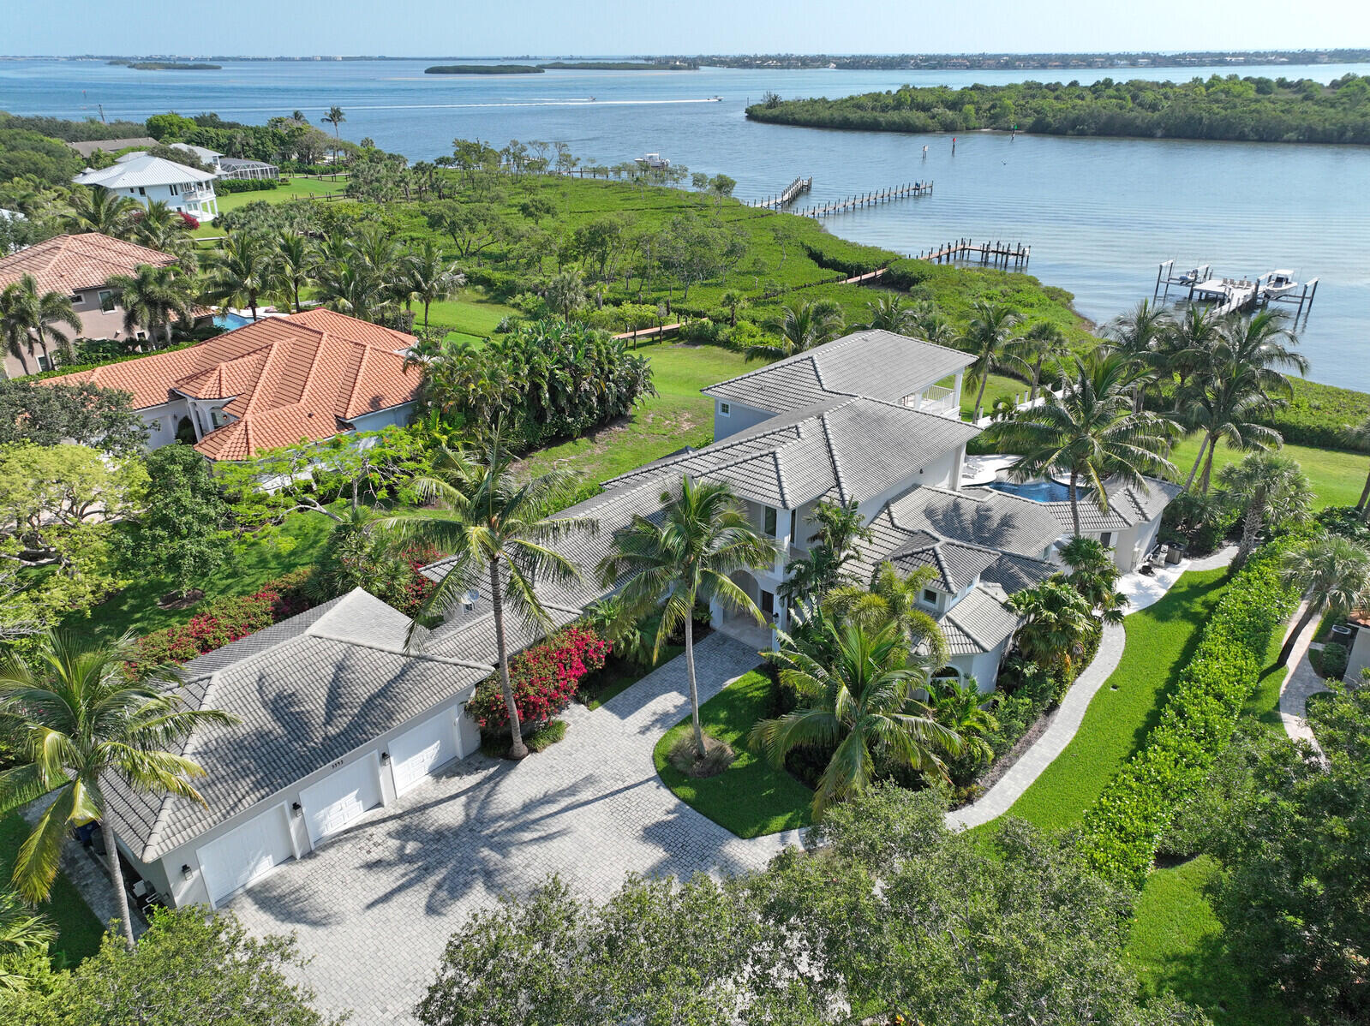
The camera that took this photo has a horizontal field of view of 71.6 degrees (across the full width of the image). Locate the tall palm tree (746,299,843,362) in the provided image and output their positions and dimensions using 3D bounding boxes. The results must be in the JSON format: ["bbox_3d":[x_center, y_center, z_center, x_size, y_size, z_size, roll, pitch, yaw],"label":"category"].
[{"bbox_3d":[7.879,-11.205,68.423,6.850,8.480,6.850,3,26,6],"label":"tall palm tree"}]

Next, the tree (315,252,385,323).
[{"bbox_3d":[-30.744,-19.970,87.486,6.300,7.800,6.300,0,26,0],"label":"tree"}]

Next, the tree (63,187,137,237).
[{"bbox_3d":[-64.412,-29.978,105.313,7.800,10.600,7.800,0,26,0],"label":"tree"}]

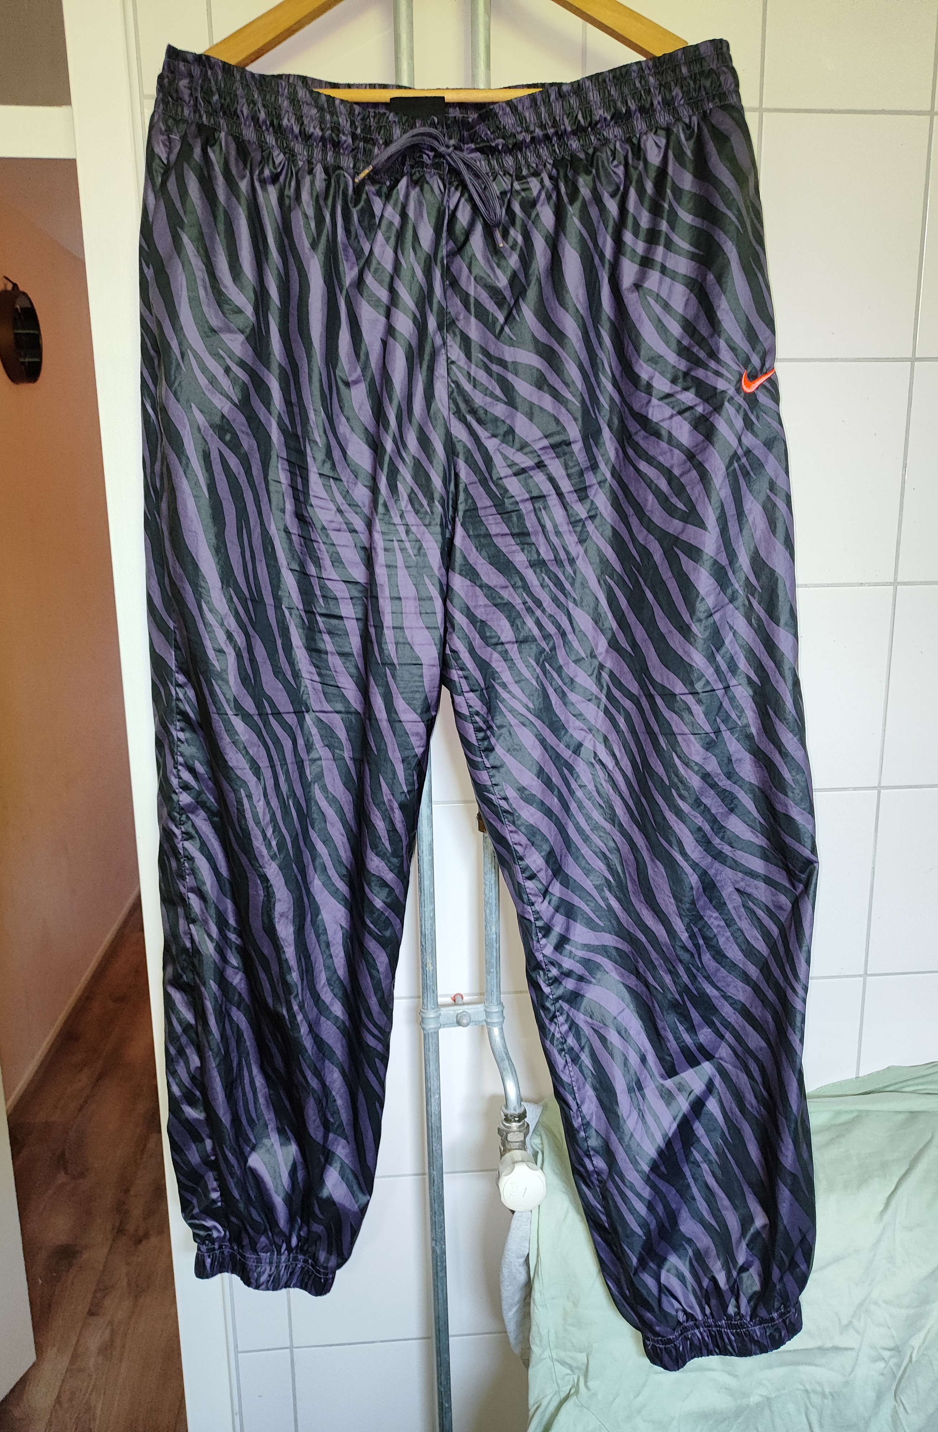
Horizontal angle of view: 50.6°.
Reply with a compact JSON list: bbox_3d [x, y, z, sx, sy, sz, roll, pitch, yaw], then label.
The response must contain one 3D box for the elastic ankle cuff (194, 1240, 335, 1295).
[{"bbox_3d":[-0.198,0.537,0.967,0.132,0.046,0.048,-1,12,-2],"label":"elastic ankle cuff"}]

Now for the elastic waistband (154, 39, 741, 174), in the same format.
[{"bbox_3d":[-0.015,-0.456,0.750,0.437,0.092,0.070,-1,12,-1],"label":"elastic waistband"}]

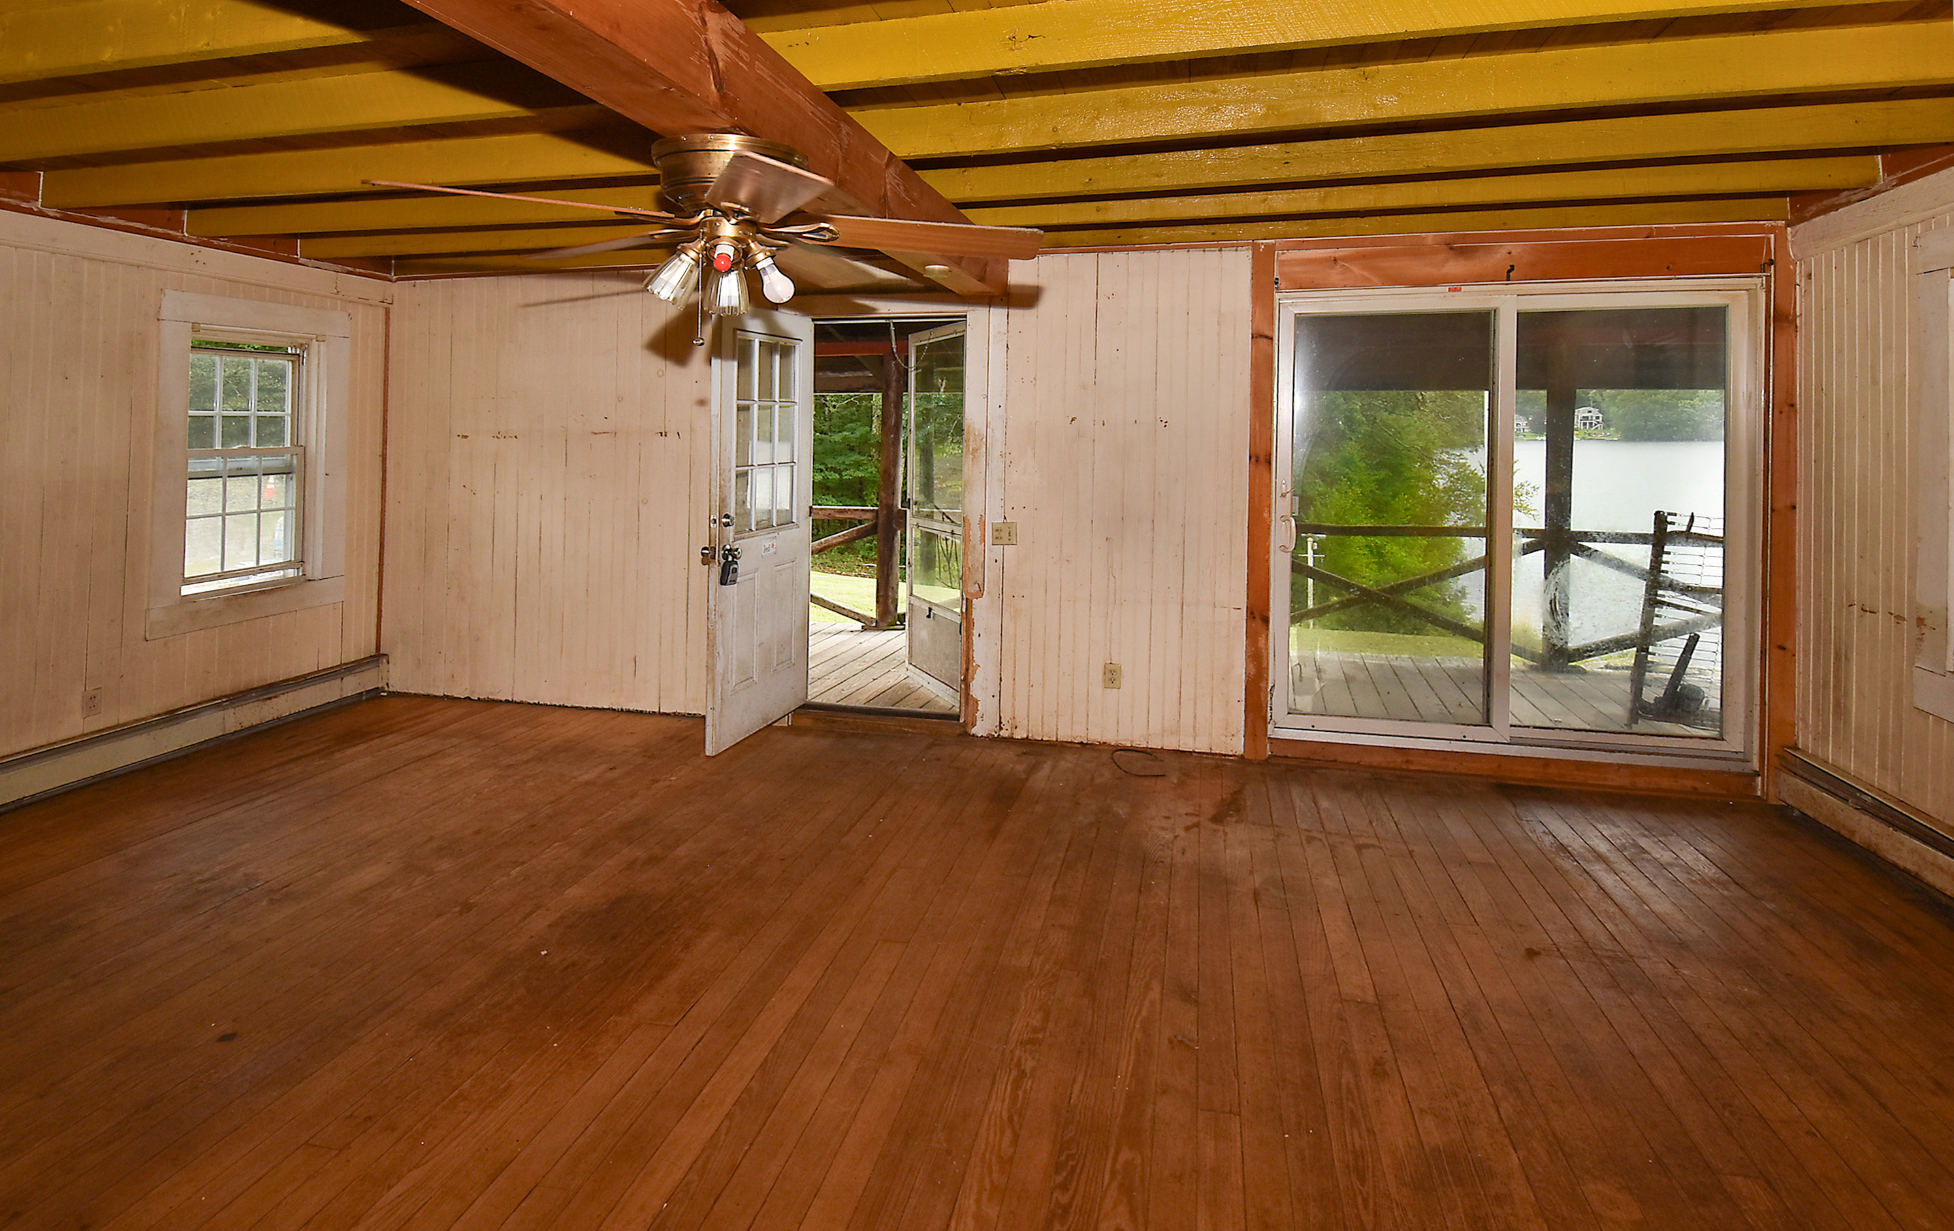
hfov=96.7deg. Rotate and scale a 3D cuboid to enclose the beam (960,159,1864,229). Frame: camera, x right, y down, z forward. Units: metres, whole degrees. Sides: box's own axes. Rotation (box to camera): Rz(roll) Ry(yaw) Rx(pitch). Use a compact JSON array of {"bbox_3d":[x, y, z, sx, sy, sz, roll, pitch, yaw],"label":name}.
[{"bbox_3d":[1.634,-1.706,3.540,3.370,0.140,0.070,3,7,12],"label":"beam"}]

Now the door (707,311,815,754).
[{"bbox_3d":[-1.019,-0.457,4.160,0.050,2.000,0.770,4,7,21],"label":"door"}]

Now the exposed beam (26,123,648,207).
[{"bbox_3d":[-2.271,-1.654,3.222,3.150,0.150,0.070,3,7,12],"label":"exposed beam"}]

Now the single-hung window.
[{"bbox_3d":[-3.674,-0.769,4.412,0.100,1.250,0.670,3,7,12],"label":"single-hung window"}]

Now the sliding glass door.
[{"bbox_3d":[2.305,-0.417,3.807,1.920,2.050,0.110,3,7,12],"label":"sliding glass door"}]

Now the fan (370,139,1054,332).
[{"bbox_3d":[-0.563,-0.852,1.960,1.340,0.420,1.340,3,7,12],"label":"fan"}]

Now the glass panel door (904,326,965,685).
[{"bbox_3d":[-0.229,-0.580,4.750,0.045,1.970,0.760,-2,7,-27],"label":"glass panel door"}]

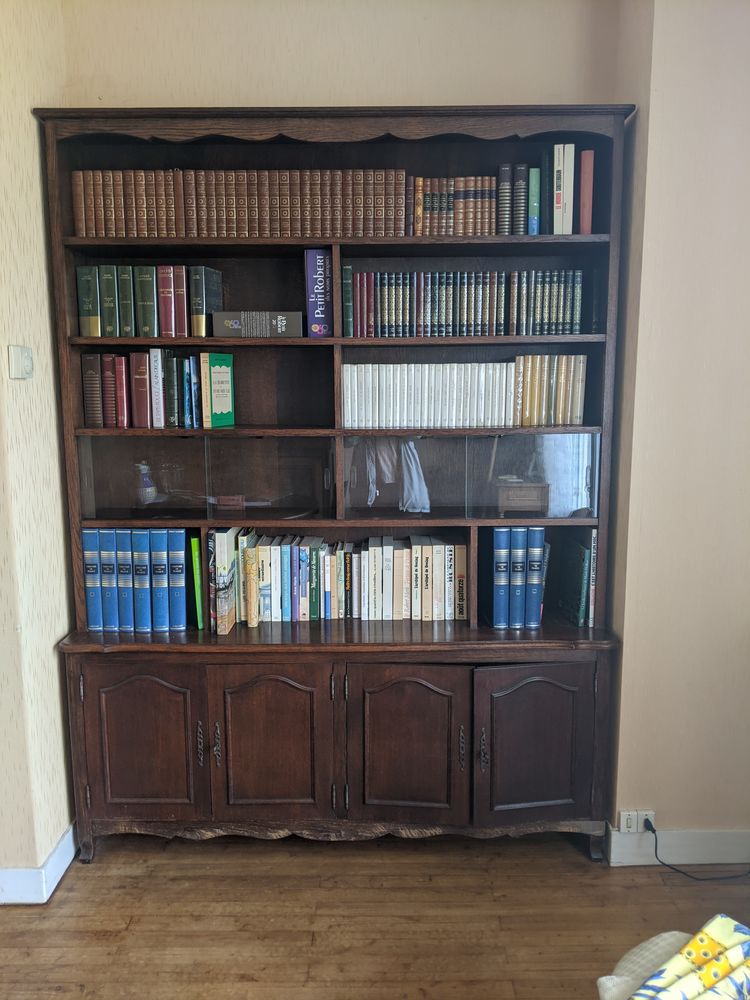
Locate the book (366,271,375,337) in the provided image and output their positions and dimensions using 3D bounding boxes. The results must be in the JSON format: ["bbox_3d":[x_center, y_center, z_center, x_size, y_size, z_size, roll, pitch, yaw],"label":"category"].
[{"bbox_3d":[-0.011,-0.522,2.115,0.020,0.167,0.115,0,9,0],"label":"book"}]

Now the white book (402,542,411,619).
[{"bbox_3d":[0.097,0.241,2.389,0.022,0.212,0.135,0,8,0],"label":"white book"}]

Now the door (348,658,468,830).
[{"bbox_3d":[0.090,0.650,2.074,0.330,0.446,0.030,1,9,5],"label":"door"}]

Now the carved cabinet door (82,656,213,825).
[{"bbox_3d":[-0.625,0.669,2.164,0.339,0.457,0.024,0,8,0],"label":"carved cabinet door"}]

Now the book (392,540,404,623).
[{"bbox_3d":[0.074,0.256,2.496,0.029,0.225,0.131,0,9,0],"label":"book"}]

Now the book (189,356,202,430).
[{"bbox_3d":[-0.517,-0.319,2.317,0.021,0.207,0.135,0,9,0],"label":"book"}]

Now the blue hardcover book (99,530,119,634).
[{"bbox_3d":[-0.715,0.202,2.196,0.047,0.284,0.210,0,9,0],"label":"blue hardcover book"}]

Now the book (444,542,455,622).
[{"bbox_3d":[0.210,0.222,2.255,0.025,0.217,0.140,0,9,0],"label":"book"}]

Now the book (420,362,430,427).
[{"bbox_3d":[0.136,-0.289,2.161,0.022,0.171,0.115,0,9,0],"label":"book"}]

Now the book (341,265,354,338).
[{"bbox_3d":[-0.071,-0.533,2.131,0.024,0.183,0.120,0,8,0],"label":"book"}]

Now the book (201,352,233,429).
[{"bbox_3d":[-0.464,-0.322,2.308,0.028,0.215,0.135,3,9,18],"label":"book"}]

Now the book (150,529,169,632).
[{"bbox_3d":[-0.606,0.214,2.305,0.044,0.296,0.205,0,8,0],"label":"book"}]

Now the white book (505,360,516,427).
[{"bbox_3d":[0.365,-0.290,2.161,0.019,0.172,0.112,0,8,0],"label":"white book"}]

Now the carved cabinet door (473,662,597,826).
[{"bbox_3d":[0.433,0.671,2.138,0.344,0.455,0.024,-2,9,-9],"label":"carved cabinet door"}]

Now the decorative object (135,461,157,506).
[{"bbox_3d":[-0.703,-0.051,2.401,0.064,0.135,0.070,0,9,0],"label":"decorative object"}]

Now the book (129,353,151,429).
[{"bbox_3d":[-0.632,-0.303,2.170,0.048,0.200,0.135,0,8,0],"label":"book"}]

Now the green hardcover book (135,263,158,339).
[{"bbox_3d":[-0.619,-0.546,2.180,0.056,0.187,0.130,0,8,0],"label":"green hardcover book"}]

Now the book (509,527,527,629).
[{"bbox_3d":[0.388,0.199,2.218,0.041,0.284,0.205,0,9,0],"label":"book"}]

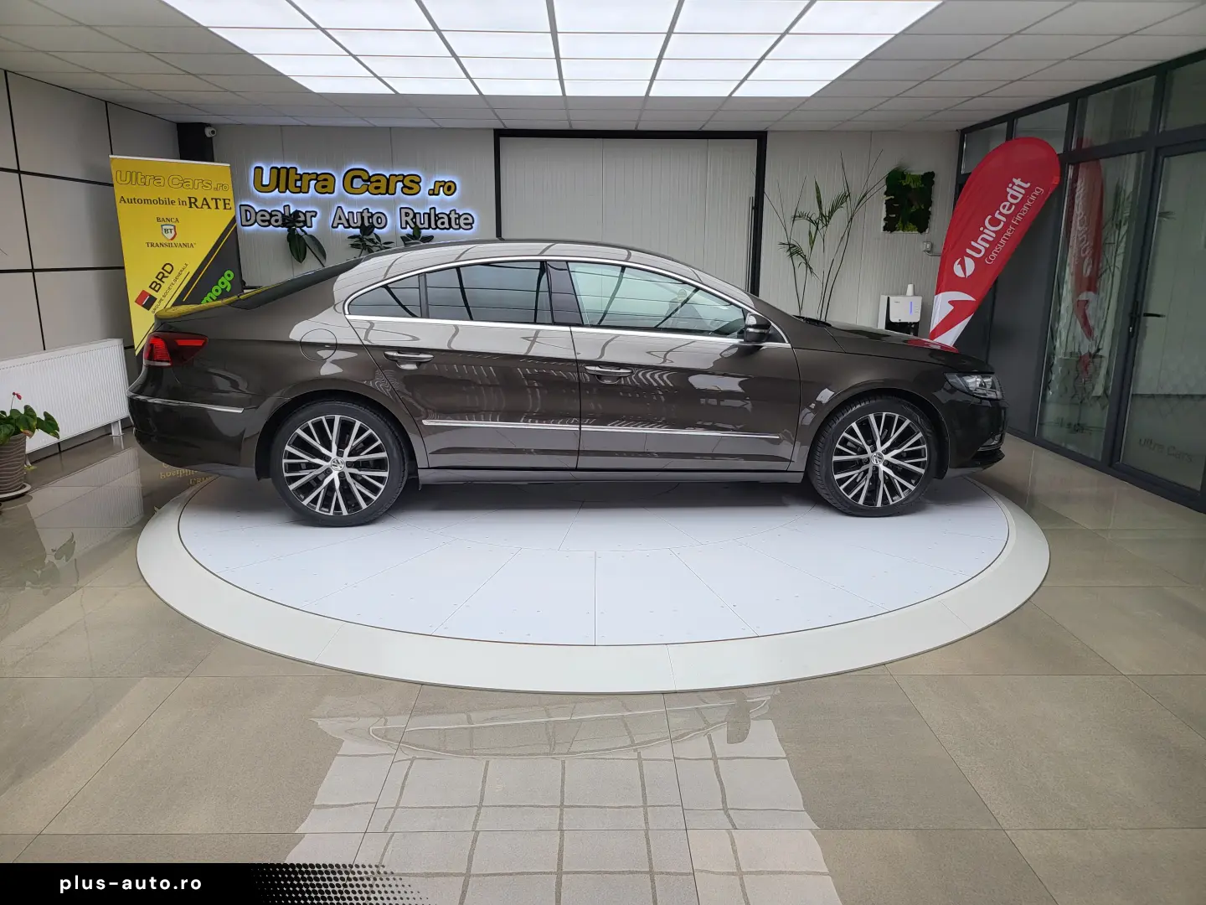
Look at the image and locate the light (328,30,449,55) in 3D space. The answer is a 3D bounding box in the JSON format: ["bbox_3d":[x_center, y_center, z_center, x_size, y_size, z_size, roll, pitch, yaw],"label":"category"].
[{"bbox_3d":[-1.155,-2.269,4.592,0.600,0.050,0.600,0,13,-1],"label":"light"}]

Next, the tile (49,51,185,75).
[{"bbox_3d":[-2.978,-2.418,5.188,0.600,0.025,0.600,0,13,-1],"label":"tile"}]

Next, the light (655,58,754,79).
[{"bbox_3d":[0.634,-2.399,5.186,0.597,0.045,0.597,0,14,-1],"label":"light"}]

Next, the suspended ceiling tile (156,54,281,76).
[{"bbox_3d":[-2.369,-2.403,5.166,0.595,0.022,0.595,0,13,-1],"label":"suspended ceiling tile"}]

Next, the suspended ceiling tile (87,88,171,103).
[{"bbox_3d":[-3.597,-2.697,6.355,0.600,0.025,0.600,0,13,-1],"label":"suspended ceiling tile"}]

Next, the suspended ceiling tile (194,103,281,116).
[{"bbox_3d":[-2.987,-2.813,6.879,0.595,0.022,0.595,0,13,-1],"label":"suspended ceiling tile"}]

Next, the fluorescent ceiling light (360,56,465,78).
[{"bbox_3d":[-1.165,-2.404,5.162,0.597,0.045,0.597,0,14,-1],"label":"fluorescent ceiling light"}]

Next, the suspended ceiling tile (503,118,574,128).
[{"bbox_3d":[-0.593,-2.940,7.478,0.595,0.022,0.595,0,13,-1],"label":"suspended ceiling tile"}]

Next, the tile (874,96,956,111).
[{"bbox_3d":[2.422,-2.667,6.390,0.600,0.020,0.600,0,13,-1],"label":"tile"}]

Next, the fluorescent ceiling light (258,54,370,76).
[{"bbox_3d":[-1.770,-2.409,5.171,0.595,0.040,0.595,0,13,-1],"label":"fluorescent ceiling light"}]

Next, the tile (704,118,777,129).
[{"bbox_3d":[1.206,-2.953,7.528,0.597,0.030,0.597,0,14,-1],"label":"tile"}]

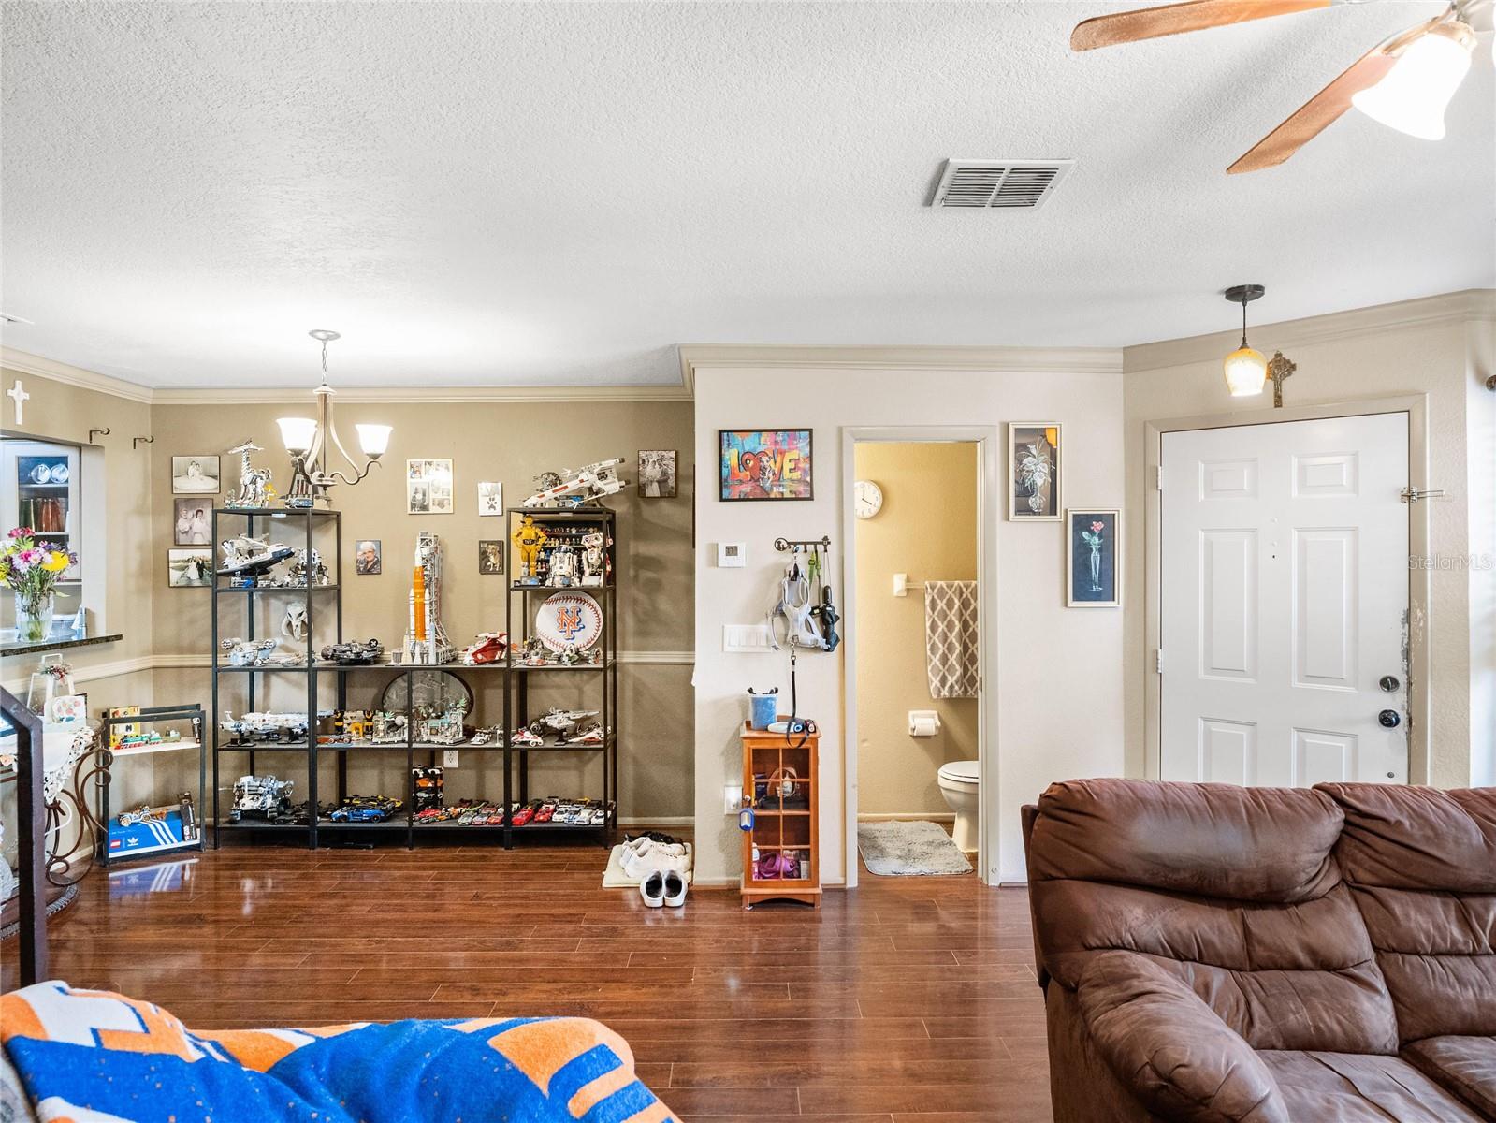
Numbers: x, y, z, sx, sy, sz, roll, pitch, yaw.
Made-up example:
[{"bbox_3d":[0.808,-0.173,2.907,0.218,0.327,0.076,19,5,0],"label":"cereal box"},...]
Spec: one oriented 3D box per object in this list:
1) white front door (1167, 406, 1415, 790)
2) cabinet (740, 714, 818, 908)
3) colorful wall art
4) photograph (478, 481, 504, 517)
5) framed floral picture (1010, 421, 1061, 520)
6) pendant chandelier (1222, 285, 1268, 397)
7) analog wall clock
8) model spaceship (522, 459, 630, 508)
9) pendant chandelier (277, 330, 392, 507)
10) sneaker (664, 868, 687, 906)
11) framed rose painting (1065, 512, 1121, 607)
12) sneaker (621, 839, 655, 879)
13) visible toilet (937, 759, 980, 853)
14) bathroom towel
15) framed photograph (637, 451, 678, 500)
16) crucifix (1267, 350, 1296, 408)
[{"bbox_3d":[2.167,0.459,3.550,0.885,2.035,0.045,0,1,44],"label":"white front door"},{"bbox_3d":[0.144,1.094,3.825,0.348,0.780,0.240,0,0,0],"label":"cabinet"},{"bbox_3d":[0.082,-0.436,3.929,0.423,0.329,0.022,0,1,0],"label":"colorful wall art"},{"bbox_3d":[-1.428,-0.347,4.815,0.133,0.182,0.020,0,0,0],"label":"photograph"},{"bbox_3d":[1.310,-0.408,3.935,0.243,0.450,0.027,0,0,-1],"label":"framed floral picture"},{"bbox_3d":[1.757,-0.771,3.055,0.135,0.382,0.135,0,0,0],"label":"pendant chandelier"},{"bbox_3d":[0.646,-0.345,4.840,0.222,0.222,0.040,0,1,-1],"label":"analog wall clock"},{"bbox_3d":[-0.905,-0.415,4.570,0.540,0.235,0.400,-10,1,-3],"label":"model spaceship"},{"bbox_3d":[-1.715,-0.610,3.600,0.490,0.670,0.510,0,1,0],"label":"pendant chandelier"},{"bbox_3d":[-0.328,1.430,3.860,0.102,0.110,0.280,0,1,-2],"label":"sneaker"},{"bbox_3d":[1.585,-0.015,3.965,0.243,0.446,0.025,0,1,-1],"label":"framed rose painting"},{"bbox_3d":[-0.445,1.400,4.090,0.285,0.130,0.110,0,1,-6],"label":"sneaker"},{"bbox_3d":[1.330,1.110,4.470,0.700,0.730,0.410,0,1,-1],"label":"visible toilet"},{"bbox_3d":[1.170,0.438,4.840,0.360,0.655,0.070,0,0,0],"label":"bathroom towel"},{"bbox_3d":[-0.502,-0.486,4.815,0.208,0.260,0.025,0,0,0],"label":"framed photograph"},{"bbox_3d":[2.160,-0.740,3.522,0.025,0.230,0.122,0,0,-45],"label":"crucifix"}]

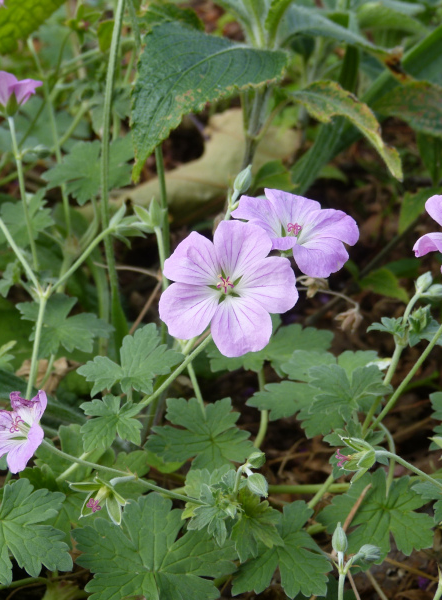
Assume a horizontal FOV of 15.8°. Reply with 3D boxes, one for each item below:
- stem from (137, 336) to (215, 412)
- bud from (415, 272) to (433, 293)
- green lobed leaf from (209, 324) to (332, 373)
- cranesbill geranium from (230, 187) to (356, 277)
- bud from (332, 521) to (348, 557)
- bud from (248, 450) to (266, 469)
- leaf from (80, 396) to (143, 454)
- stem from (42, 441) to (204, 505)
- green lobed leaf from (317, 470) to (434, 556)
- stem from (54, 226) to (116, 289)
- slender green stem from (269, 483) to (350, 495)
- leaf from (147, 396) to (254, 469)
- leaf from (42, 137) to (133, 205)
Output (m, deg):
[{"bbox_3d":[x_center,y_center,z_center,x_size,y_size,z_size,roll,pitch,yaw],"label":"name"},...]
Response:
[{"bbox_3d":[-0.014,0.023,0.509,0.002,0.037,0.002,46,20,0],"label":"stem"},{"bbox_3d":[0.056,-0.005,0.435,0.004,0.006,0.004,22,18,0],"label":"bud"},{"bbox_3d":[0.018,0.016,0.560,0.043,0.008,0.033,0,32,0],"label":"green lobed leaf"},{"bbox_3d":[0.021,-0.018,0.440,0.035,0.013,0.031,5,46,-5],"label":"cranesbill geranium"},{"bbox_3d":[0.034,0.069,0.460,0.004,0.010,0.004,-3,11,0],"label":"bud"},{"bbox_3d":[0.011,0.047,0.470,0.006,0.004,0.004,-35,0,0],"label":"bud"},{"bbox_3d":[-0.034,0.039,0.490,0.018,0.005,0.018,7,50,6],"label":"leaf"},{"bbox_3d":[-0.028,0.049,0.455,0.049,0.004,0.004,20,0,5],"label":"stem"},{"bbox_3d":[0.050,0.067,0.505,0.038,0.010,0.035,-4,52,-4],"label":"green lobed leaf"},{"bbox_3d":[-0.045,-0.014,0.530,0.003,0.029,0.003,45,8,0],"label":"stem"},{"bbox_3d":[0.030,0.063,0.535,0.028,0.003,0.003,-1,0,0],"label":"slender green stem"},{"bbox_3d":[-0.007,0.042,0.500,0.034,0.006,0.031,0,41,0],"label":"leaf"},{"bbox_3d":[-0.057,-0.055,0.680,0.041,0.011,0.036,9,52,7],"label":"leaf"}]

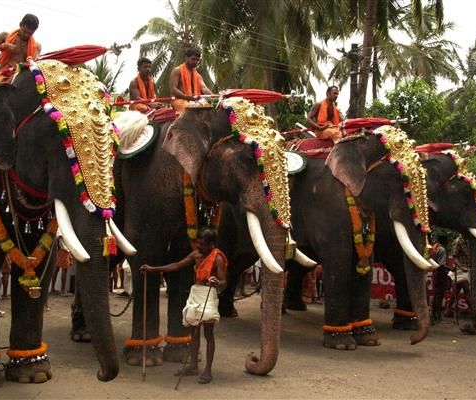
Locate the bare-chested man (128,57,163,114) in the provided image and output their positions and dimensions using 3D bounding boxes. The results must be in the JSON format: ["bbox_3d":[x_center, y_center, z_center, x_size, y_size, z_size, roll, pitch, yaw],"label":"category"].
[{"bbox_3d":[-1.233,-1.513,7.400,0.580,0.850,0.620,4,-6,-40],"label":"bare-chested man"}]

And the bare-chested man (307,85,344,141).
[{"bbox_3d":[1.322,-1.278,8.200,0.580,0.850,0.620,4,-6,-43],"label":"bare-chested man"}]

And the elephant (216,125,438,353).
[{"bbox_3d":[1.080,0.566,8.181,3.650,3.000,1.350,-4,-6,43],"label":"elephant"}]

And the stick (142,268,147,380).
[{"bbox_3d":[-0.991,1.312,5.895,0.030,1.180,0.030,0,-4,0],"label":"stick"}]

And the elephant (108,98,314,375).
[{"bbox_3d":[-1.080,0.438,6.967,3.850,3.060,1.400,-4,-6,44],"label":"elephant"}]

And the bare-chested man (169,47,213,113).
[{"bbox_3d":[-0.578,-1.441,6.750,0.580,0.880,0.620,3,-6,-37],"label":"bare-chested man"}]

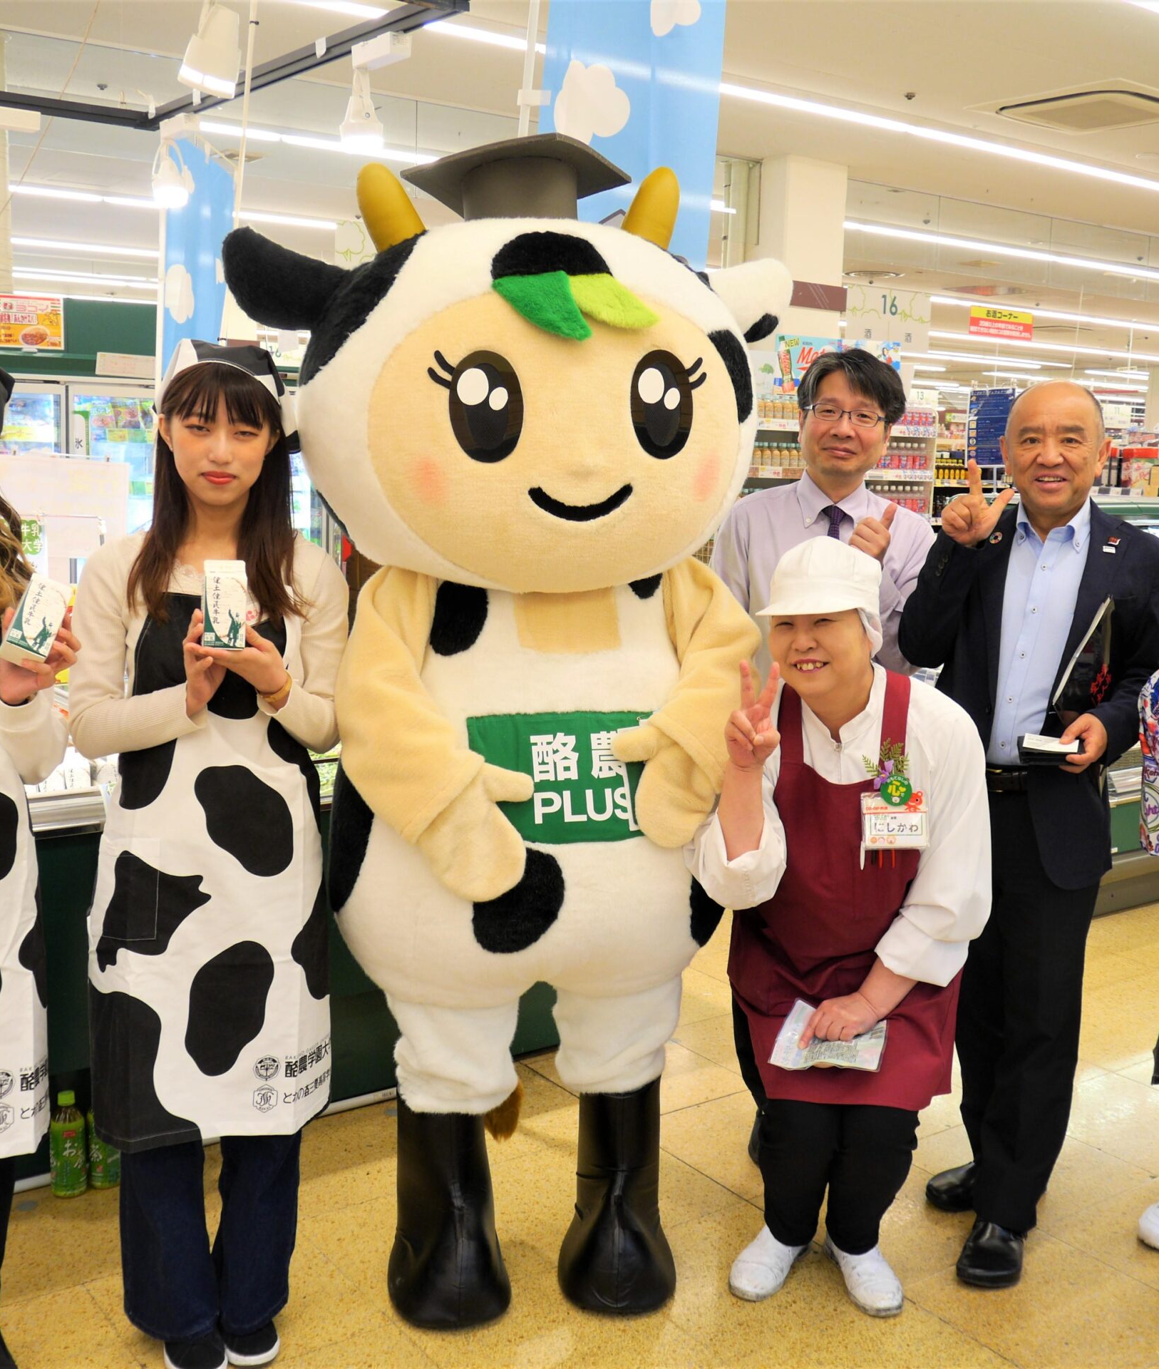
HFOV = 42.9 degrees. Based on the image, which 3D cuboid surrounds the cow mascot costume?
[{"bbox_3d":[-0.136,0.084,2.631,0.970,2.020,0.780,0,9,-8],"label":"cow mascot costume"}]

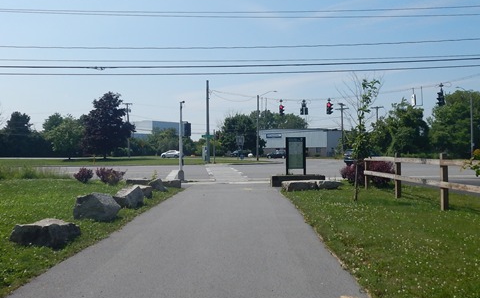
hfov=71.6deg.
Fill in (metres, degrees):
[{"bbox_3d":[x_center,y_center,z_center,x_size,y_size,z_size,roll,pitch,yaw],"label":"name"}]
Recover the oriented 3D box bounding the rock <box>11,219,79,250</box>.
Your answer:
[{"bbox_3d":[-3.214,1.363,5.500,1.060,0.390,0.650,0,0,-14],"label":"rock"}]

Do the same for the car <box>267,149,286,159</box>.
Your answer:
[{"bbox_3d":[7.627,1.222,66.800,4.400,1.520,1.800,0,0,0],"label":"car"}]

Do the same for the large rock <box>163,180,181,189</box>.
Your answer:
[{"bbox_3d":[-2.869,1.462,14.000,0.800,0.310,0.550,0,0,0],"label":"large rock"}]

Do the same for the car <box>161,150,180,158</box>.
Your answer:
[{"bbox_3d":[-14.242,1.265,69.500,4.500,1.470,1.800,0,0,2],"label":"car"}]

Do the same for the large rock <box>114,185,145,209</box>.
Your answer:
[{"bbox_3d":[-2.980,1.270,9.000,0.780,0.550,0.880,0,0,0],"label":"large rock"}]

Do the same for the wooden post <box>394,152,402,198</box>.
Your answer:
[{"bbox_3d":[5.140,0.860,10.800,0.130,1.470,0.130,0,0,0],"label":"wooden post"}]

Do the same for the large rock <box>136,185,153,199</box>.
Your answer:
[{"bbox_3d":[-3.130,1.370,10.650,0.650,0.390,0.650,0,0,0],"label":"large rock"}]

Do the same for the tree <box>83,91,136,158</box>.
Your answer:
[{"bbox_3d":[-23.800,-4.300,60.000,9.500,12.100,9.200,0,0,0],"label":"tree"}]

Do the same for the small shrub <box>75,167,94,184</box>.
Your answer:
[{"bbox_3d":[-7.170,1.215,15.300,0.920,0.740,0.880,0,0,0],"label":"small shrub"}]

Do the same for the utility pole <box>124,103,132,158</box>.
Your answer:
[{"bbox_3d":[-22.900,-3.730,68.000,1.900,11.100,0.500,0,0,0],"label":"utility pole"}]

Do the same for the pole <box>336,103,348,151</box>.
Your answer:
[{"bbox_3d":[21.602,-3.796,70.000,2.600,11.600,0.600,0,0,0],"label":"pole"}]

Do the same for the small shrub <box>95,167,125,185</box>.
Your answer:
[{"bbox_3d":[-5.660,1.200,14.600,1.280,0.760,1.150,0,0,0],"label":"small shrub"}]

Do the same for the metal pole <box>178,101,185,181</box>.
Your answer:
[{"bbox_3d":[-2.971,-0.378,16.900,0.320,4.030,0.320,0,0,0],"label":"metal pole"}]

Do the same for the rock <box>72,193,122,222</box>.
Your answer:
[{"bbox_3d":[-3.160,1.265,7.450,1.000,0.560,0.820,0,0,0],"label":"rock"}]

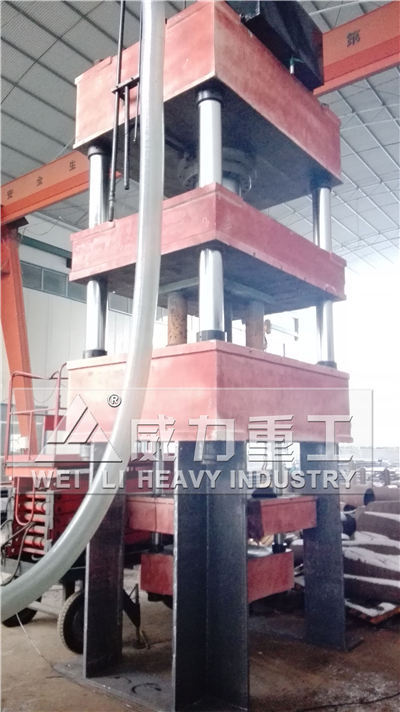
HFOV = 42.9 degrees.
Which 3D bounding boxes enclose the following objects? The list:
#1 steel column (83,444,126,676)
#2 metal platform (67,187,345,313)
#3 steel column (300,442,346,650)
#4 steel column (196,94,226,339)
[{"bbox_3d":[-0.807,1.457,3.849,0.322,1.609,0.322,-7,-11,39],"label":"steel column"},{"bbox_3d":[0.156,-0.751,4.531,1.516,0.382,2.033,-7,-11,39],"label":"metal platform"},{"bbox_3d":[1.094,1.533,4.339,0.322,1.609,0.322,-7,-11,39],"label":"steel column"},{"bbox_3d":[0.066,-0.965,3.480,0.172,1.840,0.172,0,-8,0],"label":"steel column"}]

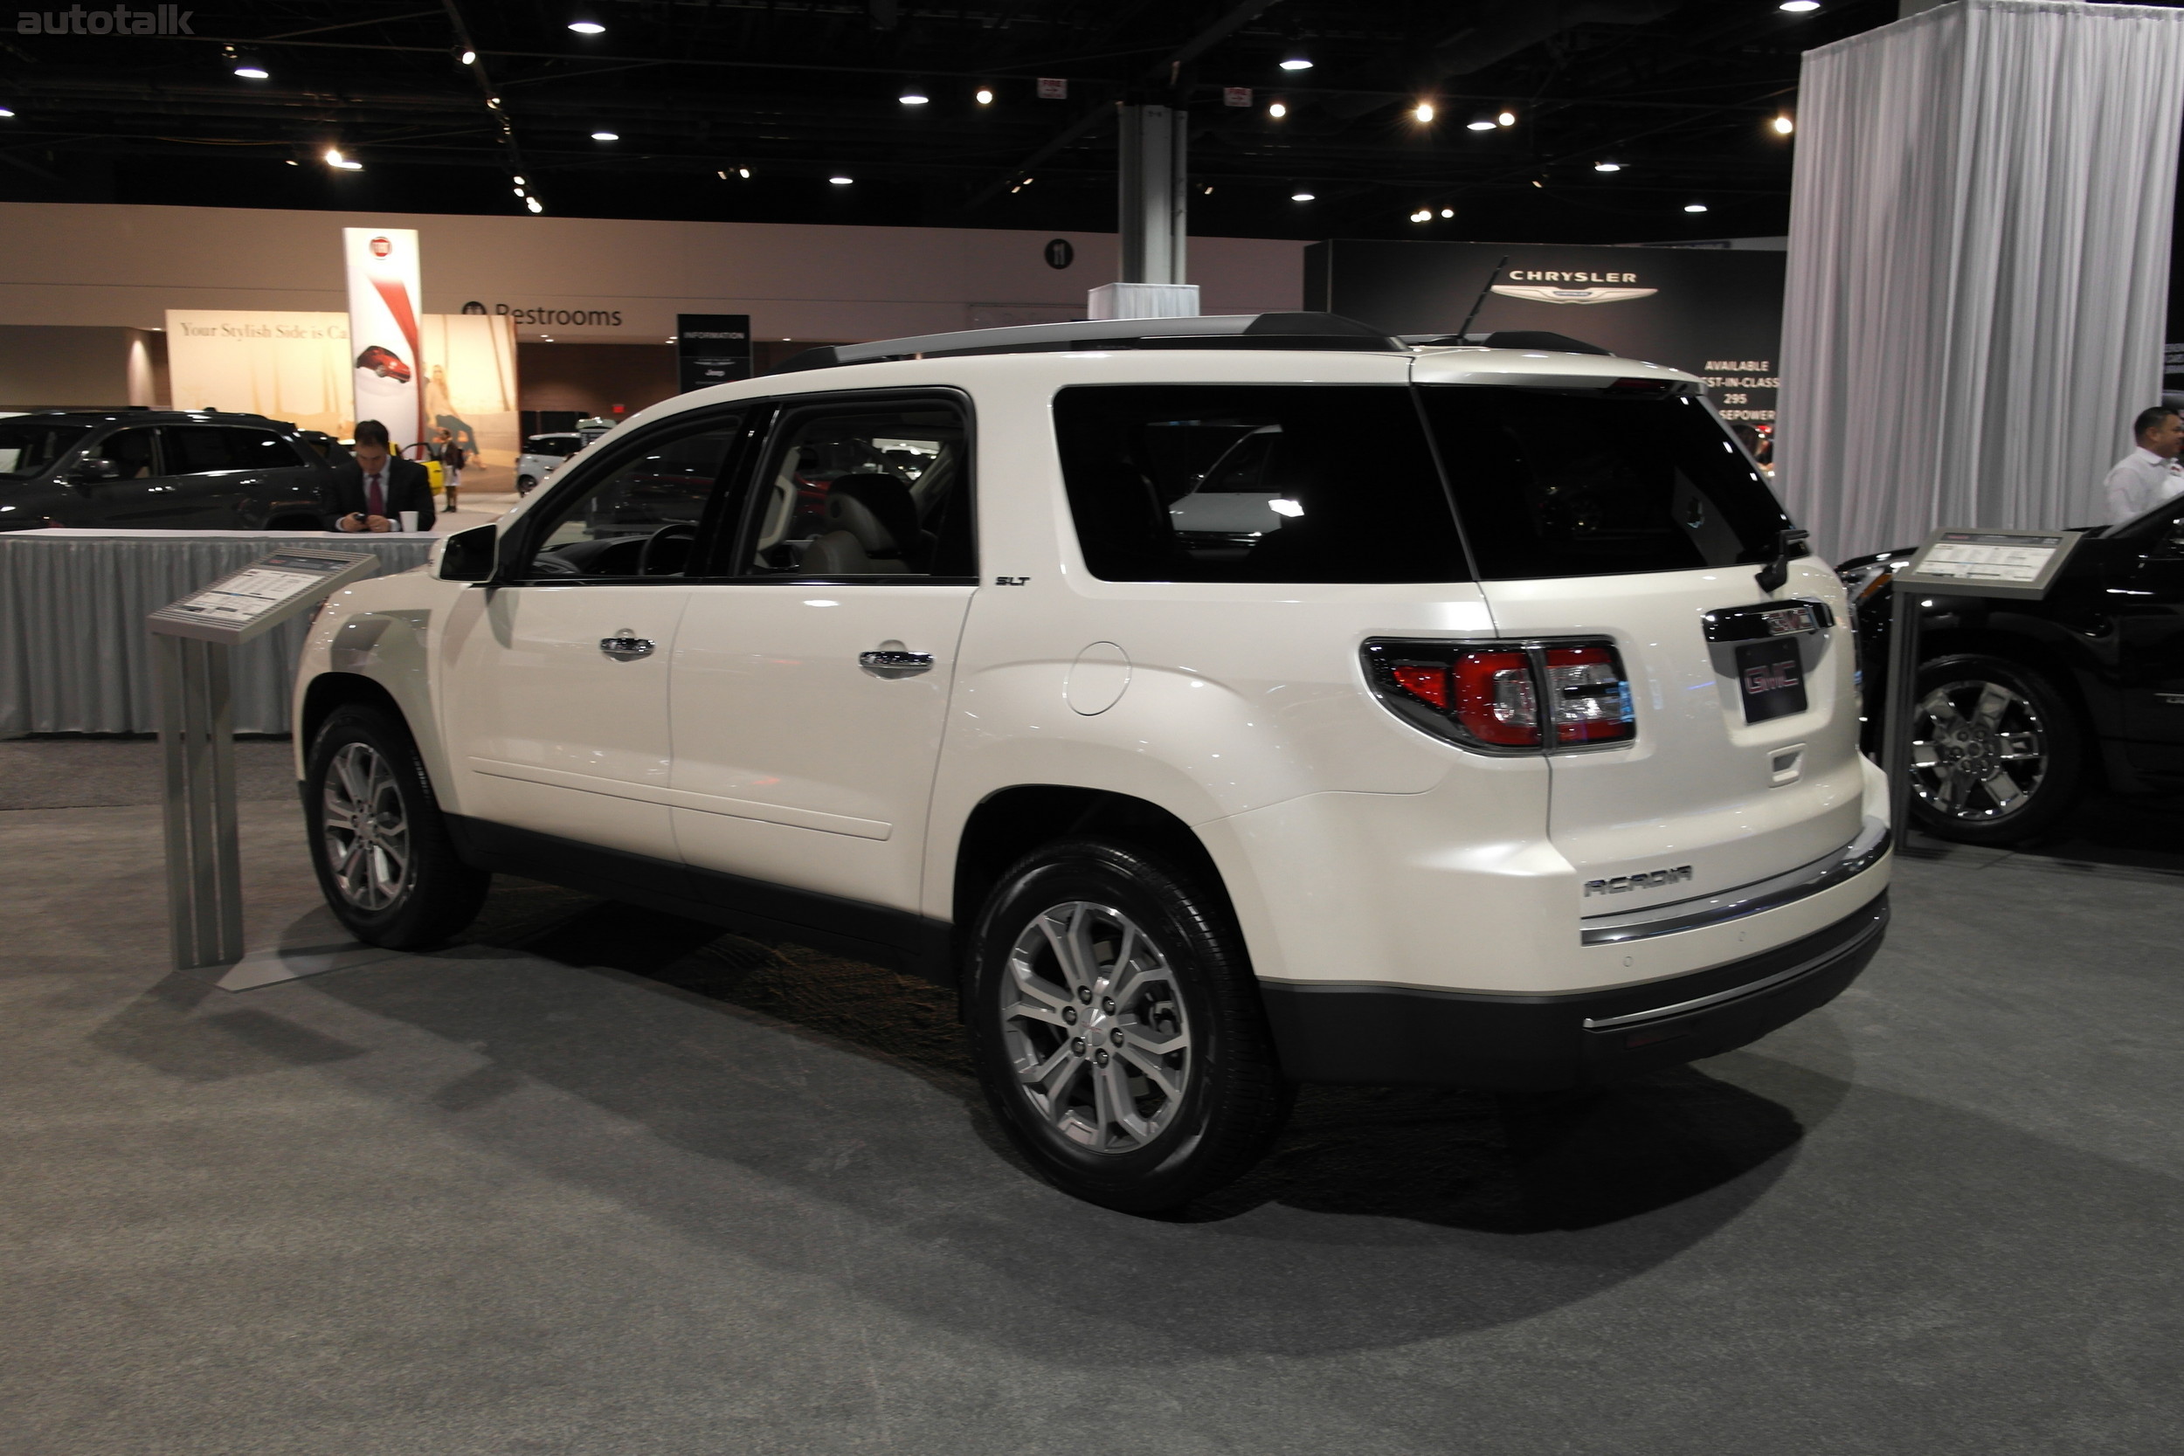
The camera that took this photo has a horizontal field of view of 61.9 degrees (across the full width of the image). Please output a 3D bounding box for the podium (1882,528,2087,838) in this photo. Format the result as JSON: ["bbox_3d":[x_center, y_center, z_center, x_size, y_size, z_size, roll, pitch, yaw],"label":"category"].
[{"bbox_3d":[3.400,-0.120,6.980,0.430,1.240,0.550,-8,12,-43],"label":"podium"}]

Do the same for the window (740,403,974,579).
[{"bbox_3d":[-0.537,-0.548,4.297,0.800,0.450,0.060,5,-5,40],"label":"window"}]

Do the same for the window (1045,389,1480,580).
[{"bbox_3d":[0.305,-0.479,3.572,1.060,0.410,0.060,7,-6,38],"label":"window"}]

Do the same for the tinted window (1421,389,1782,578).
[{"bbox_3d":[1.208,-0.530,3.850,1.620,0.480,0.150,-9,-20,-48],"label":"tinted window"}]

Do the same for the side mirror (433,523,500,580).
[{"bbox_3d":[-1.769,-0.482,5.092,0.145,0.165,0.200,8,12,40],"label":"side mirror"}]

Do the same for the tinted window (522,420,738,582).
[{"bbox_3d":[-1.251,-0.609,4.891,0.870,0.470,0.060,5,-5,40],"label":"tinted window"}]

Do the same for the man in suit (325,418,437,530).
[{"bbox_3d":[-4.032,-0.903,10.339,0.580,1.670,0.440,-1,9,-9],"label":"man in suit"}]

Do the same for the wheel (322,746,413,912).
[{"bbox_3d":[-2.226,0.306,5.789,0.530,0.530,0.190,8,11,40],"label":"wheel"}]

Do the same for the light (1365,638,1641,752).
[{"bbox_3d":[0.740,-0.071,3.318,0.390,0.215,0.330,8,11,40],"label":"light"}]

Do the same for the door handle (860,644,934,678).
[{"bbox_3d":[-0.435,-0.144,4.073,0.230,0.055,0.055,8,11,40],"label":"door handle"}]

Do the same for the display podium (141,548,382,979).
[{"bbox_3d":[-2.422,0.119,5.412,0.626,1.278,0.430,9,12,42],"label":"display podium"}]

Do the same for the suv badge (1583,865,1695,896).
[{"bbox_3d":[0.993,0.276,3.301,0.264,0.034,0.012,-5,11,-31],"label":"suv badge"}]

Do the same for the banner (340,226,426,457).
[{"bbox_3d":[-17.093,-8.775,44.280,1.850,6.500,0.350,-2,9,-15],"label":"banner"}]

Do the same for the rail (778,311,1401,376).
[{"bbox_3d":[-0.124,-0.888,4.228,1.980,0.100,0.070,8,11,40],"label":"rail"}]

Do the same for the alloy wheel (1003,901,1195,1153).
[{"bbox_3d":[0.057,0.612,3.840,0.530,0.530,0.190,8,11,40],"label":"alloy wheel"}]

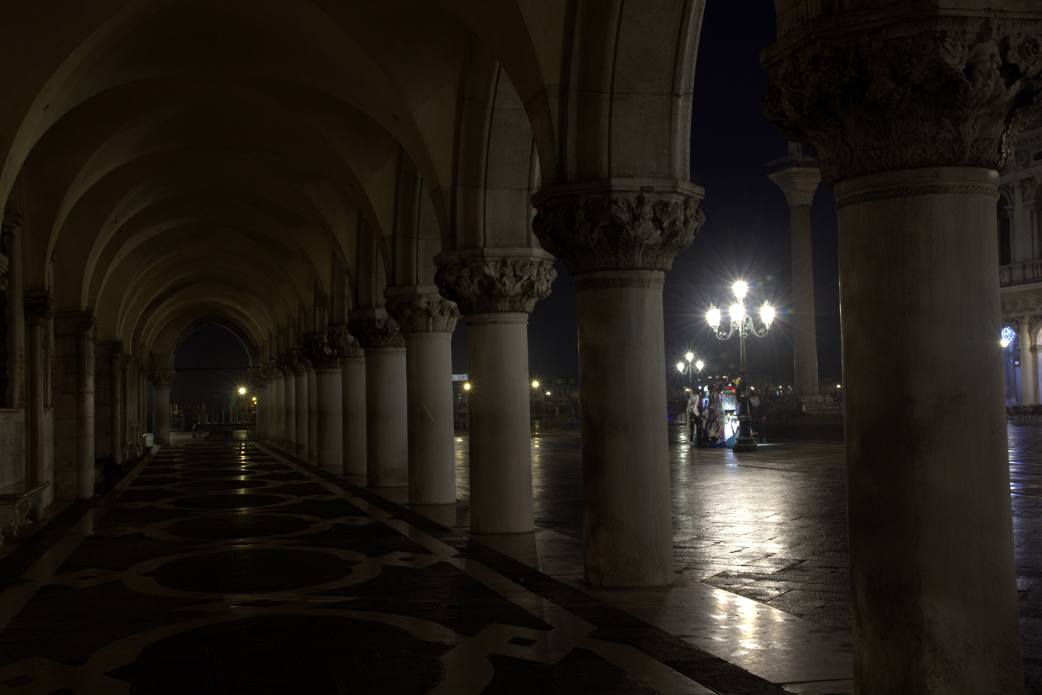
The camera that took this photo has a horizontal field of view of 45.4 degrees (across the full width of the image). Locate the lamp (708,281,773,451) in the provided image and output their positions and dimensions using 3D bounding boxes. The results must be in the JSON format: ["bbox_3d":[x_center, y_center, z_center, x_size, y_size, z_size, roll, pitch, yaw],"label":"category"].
[{"bbox_3d":[6.359,0.516,35.556,1.880,4.950,1.750,-2,-2,10],"label":"lamp"}]

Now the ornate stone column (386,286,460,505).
[{"bbox_3d":[-1.301,0.698,17.836,1.200,3.050,1.200,-1,-3,-15],"label":"ornate stone column"}]

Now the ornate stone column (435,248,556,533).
[{"bbox_3d":[-0.252,0.518,14.492,1.300,3.220,1.300,-1,-3,-15],"label":"ornate stone column"}]

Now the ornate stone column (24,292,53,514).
[{"bbox_3d":[-6.855,0.827,17.600,0.360,3.190,0.480,-1,-3,-15],"label":"ornate stone column"}]

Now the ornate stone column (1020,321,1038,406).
[{"bbox_3d":[29.696,0.845,73.110,0.850,5.192,0.850,-1,-3,-15],"label":"ornate stone column"}]

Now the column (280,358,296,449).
[{"bbox_3d":[-7.942,1.966,43.881,1.300,3.220,1.300,-1,-3,-15],"label":"column"}]

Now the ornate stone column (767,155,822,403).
[{"bbox_3d":[17.963,-4.387,79.313,2.700,14.838,2.700,-1,-3,-15],"label":"ornate stone column"}]

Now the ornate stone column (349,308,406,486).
[{"bbox_3d":[-2.357,0.896,21.872,1.220,3.050,1.220,-1,-3,-15],"label":"ornate stone column"}]

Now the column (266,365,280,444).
[{"bbox_3d":[-9.682,2.264,49.875,1.200,3.070,1.200,-1,-3,-15],"label":"column"}]

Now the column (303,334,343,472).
[{"bbox_3d":[-4.646,1.346,31.286,1.500,3.220,1.500,-1,-3,-15],"label":"column"}]

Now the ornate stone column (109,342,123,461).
[{"bbox_3d":[-10.824,1.503,33.288,0.380,3.249,0.380,-1,-3,-15],"label":"ornate stone column"}]

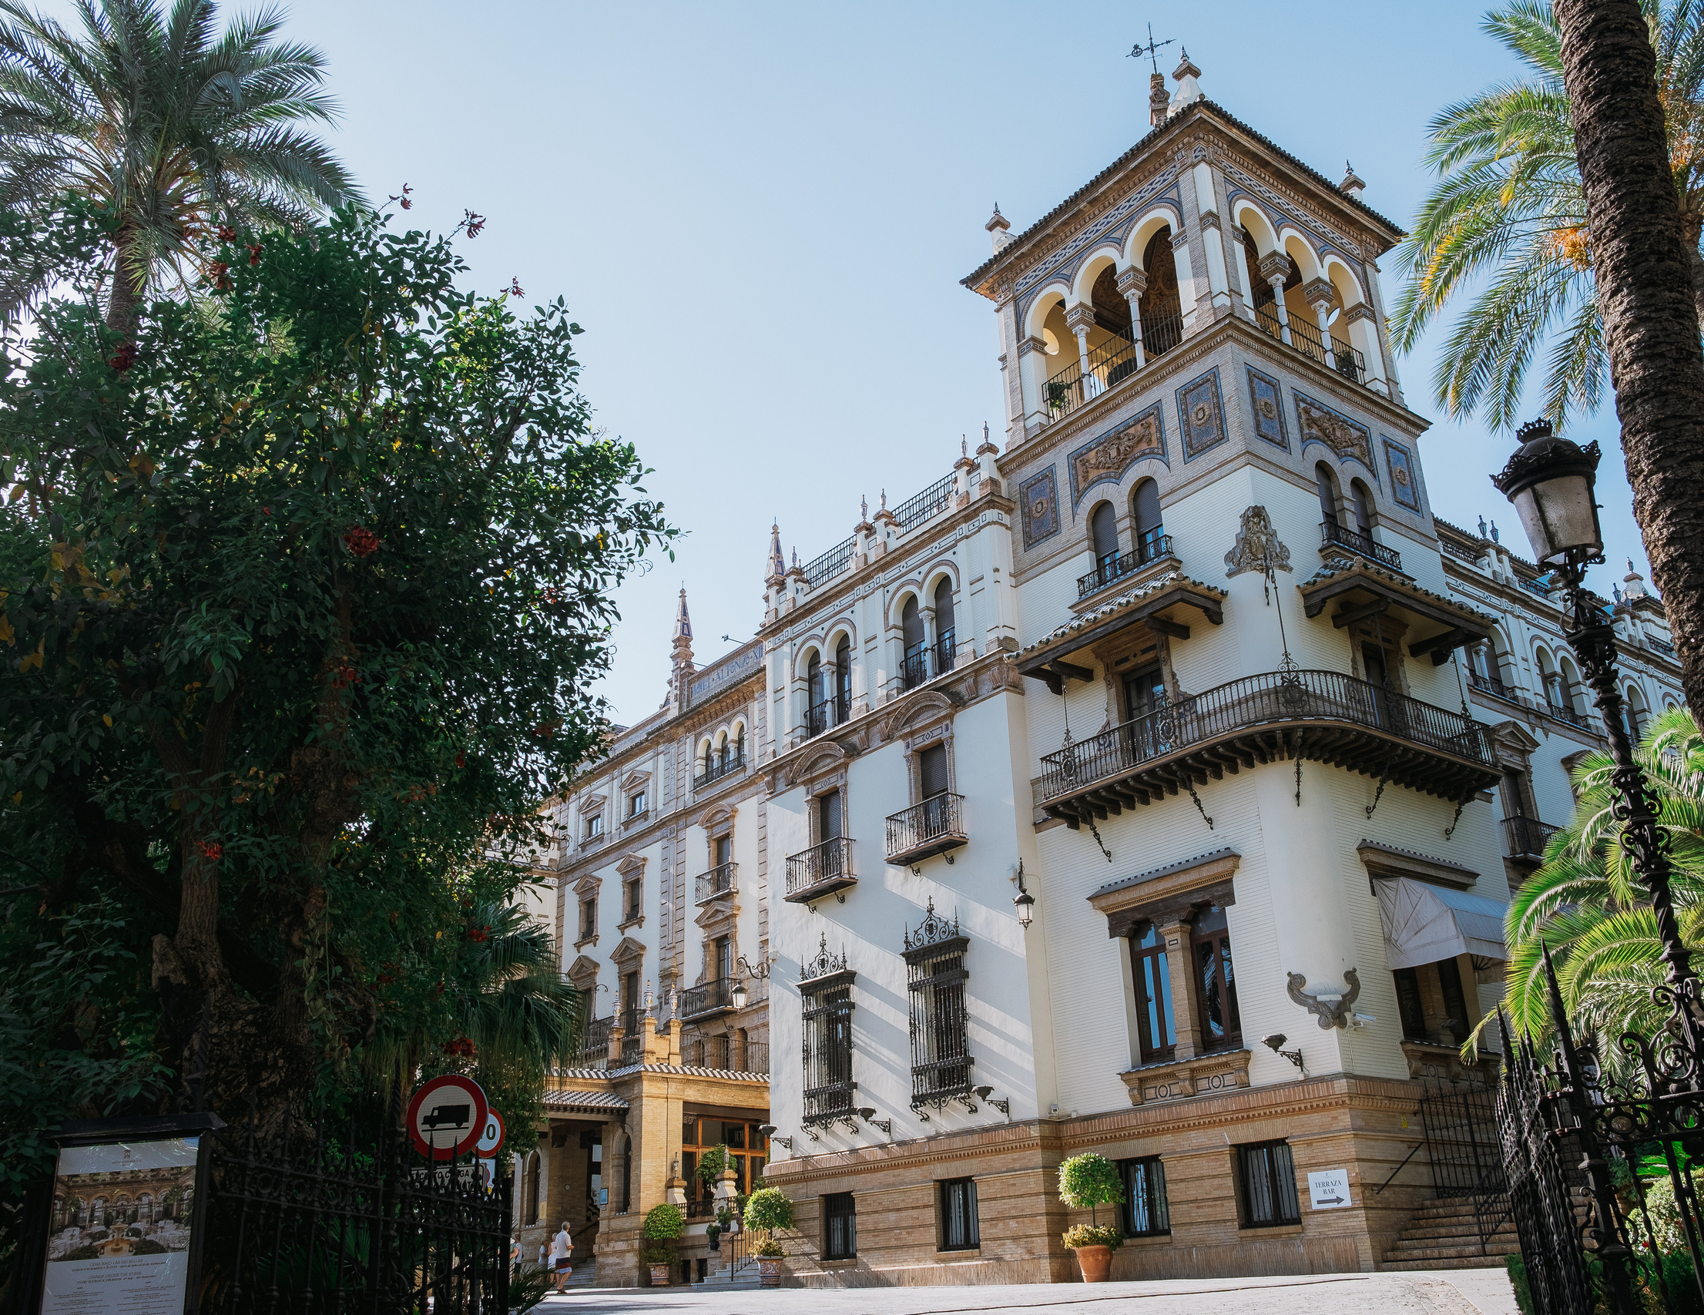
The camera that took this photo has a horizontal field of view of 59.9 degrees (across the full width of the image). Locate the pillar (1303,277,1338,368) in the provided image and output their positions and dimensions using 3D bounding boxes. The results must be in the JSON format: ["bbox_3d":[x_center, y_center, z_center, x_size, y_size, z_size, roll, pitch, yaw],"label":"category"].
[{"bbox_3d":[10.562,-7.267,32.959,0.535,2.408,0.535,16,-29,-35],"label":"pillar"}]

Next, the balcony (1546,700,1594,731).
[{"bbox_3d":[18.543,1.713,38.345,1.980,0.824,0.128,16,-29,-35],"label":"balcony"}]

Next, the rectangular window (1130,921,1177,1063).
[{"bbox_3d":[5.738,6.199,27.478,0.193,2.547,1.198,16,-29,-35],"label":"rectangular window"}]

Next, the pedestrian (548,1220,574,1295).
[{"bbox_3d":[-7.451,15.529,38.298,0.500,1.720,0.500,10,-26,-25],"label":"pedestrian"}]

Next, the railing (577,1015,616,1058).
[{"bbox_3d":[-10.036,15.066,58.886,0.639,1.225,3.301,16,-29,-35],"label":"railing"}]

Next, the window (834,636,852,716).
[{"bbox_3d":[-0.096,0.580,36.749,0.214,2.440,0.909,16,-29,-35],"label":"window"}]

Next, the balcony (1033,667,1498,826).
[{"bbox_3d":[8.409,1.835,29.366,9.300,1.540,4.630,-5,-24,6],"label":"balcony"}]

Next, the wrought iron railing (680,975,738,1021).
[{"bbox_3d":[-4.950,11.882,51.385,0.550,1.000,2.700,16,-29,-35],"label":"wrought iron railing"}]

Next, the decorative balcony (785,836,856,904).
[{"bbox_3d":[-0.731,5.006,34.965,0.535,0.995,2.087,16,-29,-35],"label":"decorative balcony"}]

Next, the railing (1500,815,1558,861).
[{"bbox_3d":[16.023,4.486,34.376,2.119,1.070,0.567,16,-29,-35],"label":"railing"}]

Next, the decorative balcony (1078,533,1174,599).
[{"bbox_3d":[5.563,-1.807,30.111,0.278,0.471,2.440,16,-29,-35],"label":"decorative balcony"}]

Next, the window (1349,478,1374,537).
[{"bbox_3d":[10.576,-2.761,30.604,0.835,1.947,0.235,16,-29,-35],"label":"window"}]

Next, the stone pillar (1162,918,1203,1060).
[{"bbox_3d":[6.563,6.605,29.188,0.447,2.705,0.501,16,-29,-35],"label":"stone pillar"}]

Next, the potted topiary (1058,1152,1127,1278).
[{"bbox_3d":[4.235,9.836,25.973,1.102,2.140,1.102,-1,-24,-1],"label":"potted topiary"}]

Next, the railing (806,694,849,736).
[{"bbox_3d":[-0.675,1.691,39.914,0.234,1.065,2.077,16,-29,-35],"label":"railing"}]

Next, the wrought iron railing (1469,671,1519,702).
[{"bbox_3d":[16.760,0.884,38.517,2.300,0.750,0.150,16,-29,-35],"label":"wrought iron railing"}]

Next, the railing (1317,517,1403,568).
[{"bbox_3d":[10.983,-2.293,31.754,2.550,0.520,0.300,16,-29,-35],"label":"railing"}]

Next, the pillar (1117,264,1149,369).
[{"bbox_3d":[6.708,-7.857,34.809,0.564,2.716,0.564,16,-29,-35],"label":"pillar"}]

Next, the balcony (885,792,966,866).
[{"bbox_3d":[1.602,3.773,32.188,0.567,1.113,2.140,16,-29,-35],"label":"balcony"}]

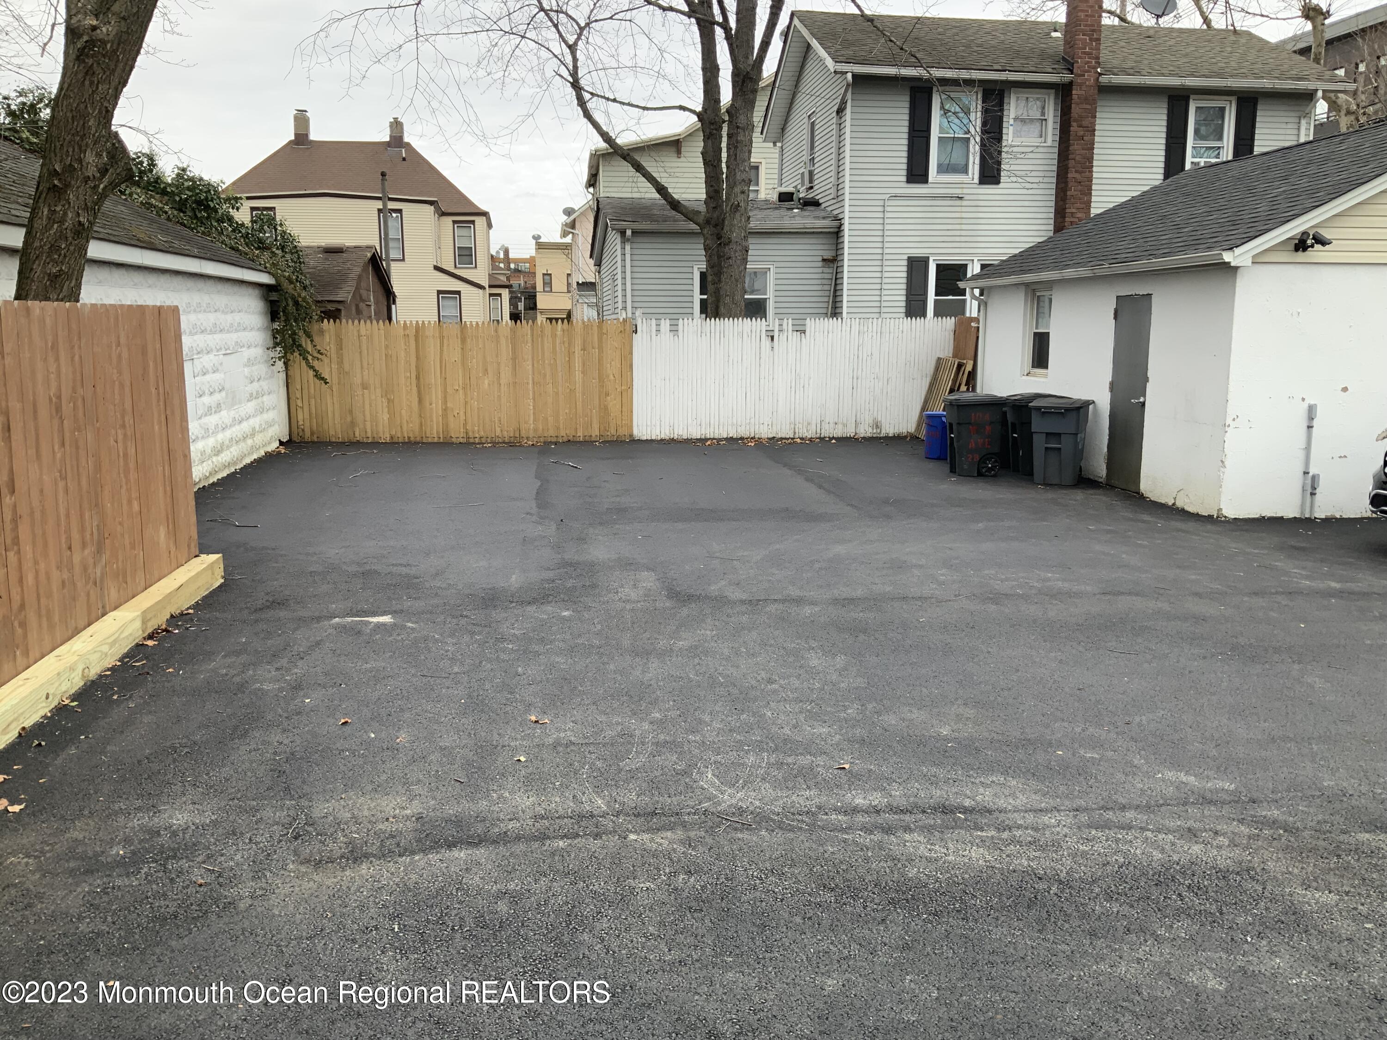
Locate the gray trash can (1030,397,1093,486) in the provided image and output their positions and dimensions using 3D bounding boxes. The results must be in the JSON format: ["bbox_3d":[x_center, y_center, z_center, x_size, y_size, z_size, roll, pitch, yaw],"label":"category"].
[{"bbox_3d":[4.147,-0.891,13.069,0.570,0.930,0.700,5,11,29],"label":"gray trash can"}]

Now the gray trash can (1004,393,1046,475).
[{"bbox_3d":[4.167,-1.055,14.015,0.660,0.950,0.560,-1,9,-6],"label":"gray trash can"}]

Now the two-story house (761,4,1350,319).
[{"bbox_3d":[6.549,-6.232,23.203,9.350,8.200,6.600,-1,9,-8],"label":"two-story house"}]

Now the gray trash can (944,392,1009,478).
[{"bbox_3d":[3.377,-1.036,13.916,0.660,0.950,0.560,-1,9,-6],"label":"gray trash can"}]

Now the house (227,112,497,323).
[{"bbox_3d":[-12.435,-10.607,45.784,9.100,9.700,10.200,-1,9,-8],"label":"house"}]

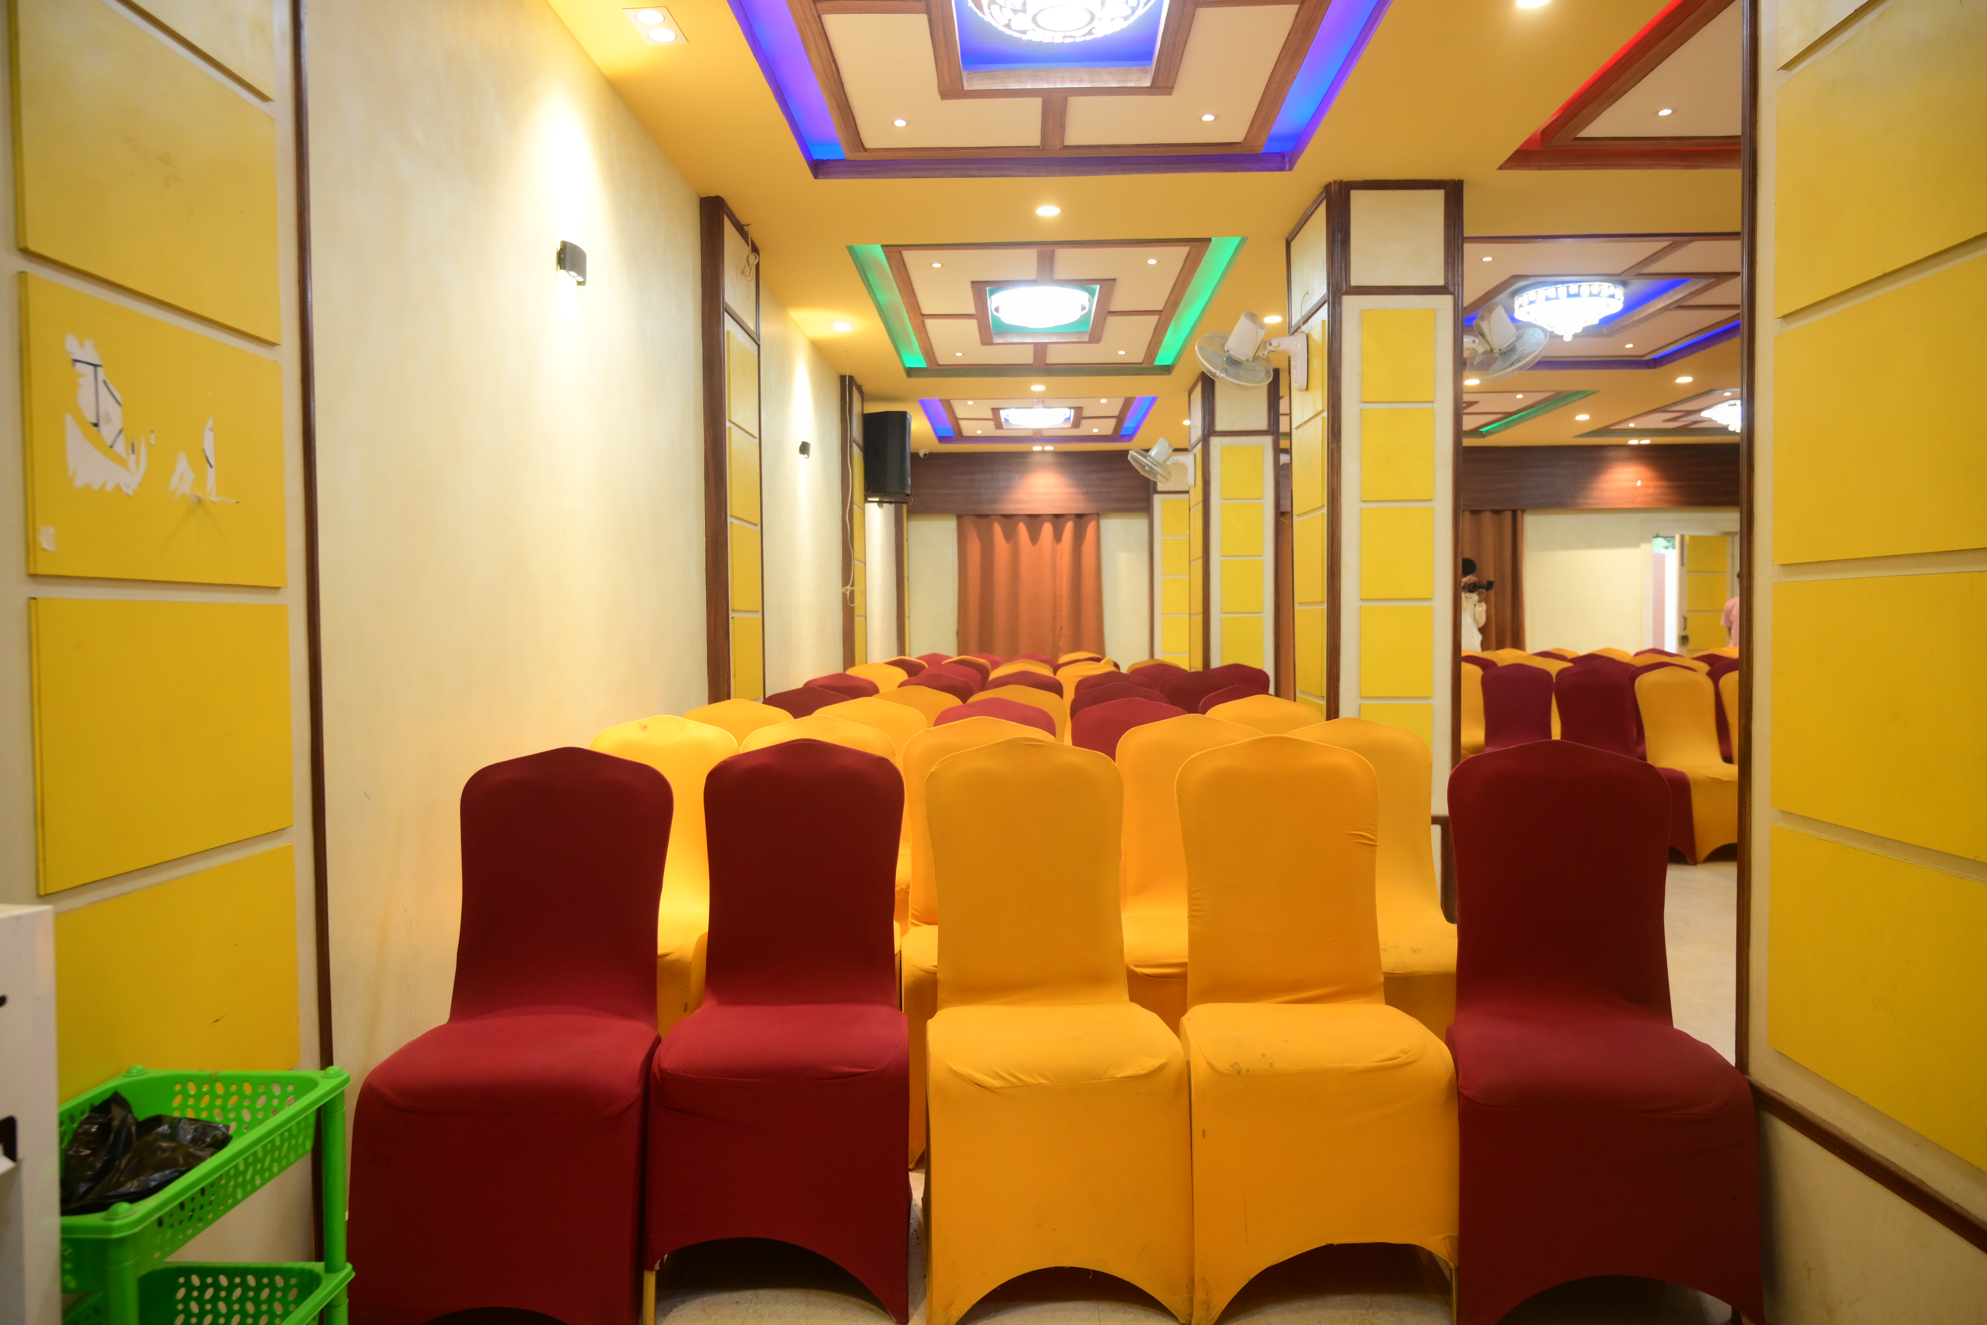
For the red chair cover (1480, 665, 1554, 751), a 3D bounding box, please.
[{"bbox_3d":[2.844,0.483,7.058,0.450,0.930,0.580,0,2,11],"label":"red chair cover"}]

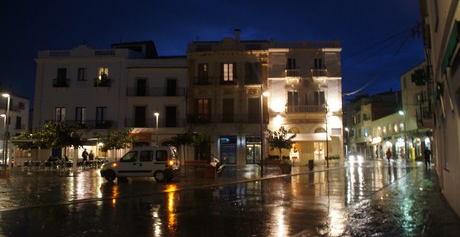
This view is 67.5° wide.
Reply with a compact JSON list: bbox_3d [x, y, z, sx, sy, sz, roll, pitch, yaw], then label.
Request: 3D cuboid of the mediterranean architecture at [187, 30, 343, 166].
[{"bbox_3d":[3.700,-1.765,40.591,15.900,13.800,10.000,0,-5,2],"label":"mediterranean architecture"}]

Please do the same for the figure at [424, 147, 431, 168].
[{"bbox_3d":[15.525,3.149,27.031,0.550,1.730,0.400,-3,-6,31],"label":"figure"}]

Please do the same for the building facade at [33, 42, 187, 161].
[{"bbox_3d":[-12.600,-1.175,41.043,16.000,12.700,9.500,0,-5,2],"label":"building facade"}]

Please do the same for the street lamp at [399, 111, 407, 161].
[{"bbox_3d":[18.542,2.093,36.955,0.850,5.500,0.300,0,-5,0],"label":"street lamp"}]

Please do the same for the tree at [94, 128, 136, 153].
[{"bbox_3d":[-9.209,2.459,28.193,3.100,3.300,3.000,0,-5,0],"label":"tree"}]

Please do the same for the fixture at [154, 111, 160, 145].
[{"bbox_3d":[-6.657,1.906,31.451,0.400,4.950,0.600,-2,-5,17],"label":"fixture"}]

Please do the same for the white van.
[{"bbox_3d":[-4.700,2.335,18.018,4.020,1.840,1.680,0,-5,5],"label":"white van"}]

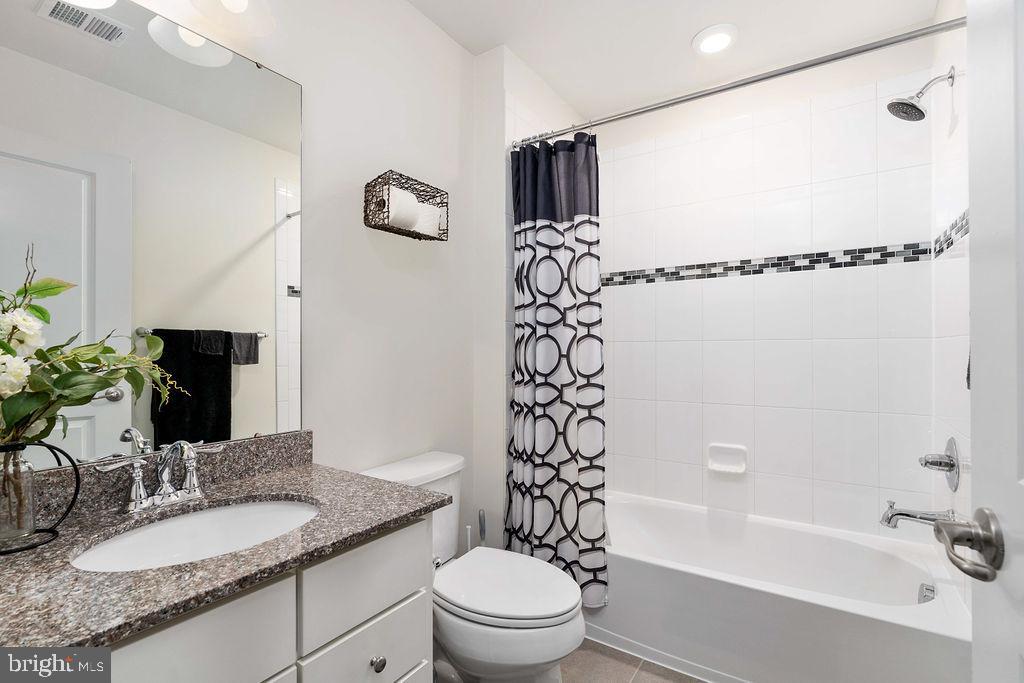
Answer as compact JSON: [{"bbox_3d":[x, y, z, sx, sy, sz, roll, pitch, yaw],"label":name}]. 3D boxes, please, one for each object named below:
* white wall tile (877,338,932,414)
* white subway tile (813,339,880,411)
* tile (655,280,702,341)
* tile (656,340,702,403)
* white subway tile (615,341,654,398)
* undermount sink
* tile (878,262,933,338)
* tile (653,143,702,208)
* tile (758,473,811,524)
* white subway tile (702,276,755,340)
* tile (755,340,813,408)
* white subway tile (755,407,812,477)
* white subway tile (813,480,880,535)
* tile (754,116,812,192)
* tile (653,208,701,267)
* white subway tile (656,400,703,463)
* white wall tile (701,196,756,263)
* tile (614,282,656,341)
[{"bbox_3d":[1.609,0.146,1.860,0.168,0.307,0.010,0,-1,33],"label":"white wall tile"},{"bbox_3d":[1.459,0.148,1.993,0.231,0.312,0.010,-1,0,32],"label":"white subway tile"},{"bbox_3d":[0.865,-0.161,2.363,0.229,0.307,0.010,0,-1,33],"label":"tile"},{"bbox_3d":[0.868,0.155,2.367,0.231,0.312,0.010,-1,0,32],"label":"tile"},{"bbox_3d":[0.673,0.155,2.485,0.230,0.309,0.010,-1,-1,33],"label":"white subway tile"},{"bbox_3d":[-0.597,0.459,0.896,0.360,0.160,0.430,0,-1,33],"label":"undermount sink"},{"bbox_3d":[1.620,-0.167,1.877,0.169,0.307,0.010,0,-1,33],"label":"tile"},{"bbox_3d":[0.864,-0.865,2.370,0.229,0.308,0.010,0,-1,33],"label":"tile"},{"bbox_3d":[1.258,0.721,2.101,0.230,0.199,0.010,-1,-1,33],"label":"tile"},{"bbox_3d":[1.063,-0.162,2.244,0.231,0.312,0.010,-1,0,32],"label":"white subway tile"},{"bbox_3d":[1.248,0.149,2.097,0.229,0.307,0.010,0,-1,33],"label":"tile"},{"bbox_3d":[1.264,0.467,2.115,0.231,0.315,0.010,-1,0,32],"label":"white subway tile"},{"bbox_3d":[1.442,0.713,1.965,0.229,0.202,0.010,0,-1,33],"label":"white subway tile"},{"bbox_3d":[1.247,-0.860,2.105,0.229,0.305,0.010,0,-1,33],"label":"tile"},{"bbox_3d":[0.869,-0.549,2.373,0.230,0.309,0.010,-1,-1,33],"label":"tile"},{"bbox_3d":[0.868,0.467,2.355,0.230,0.309,0.010,-1,-1,33],"label":"white subway tile"},{"bbox_3d":[1.059,-0.556,2.242,0.229,0.306,0.010,0,-1,33],"label":"white wall tile"},{"bbox_3d":[0.670,-0.159,2.489,0.229,0.307,0.010,0,-1,33],"label":"tile"}]

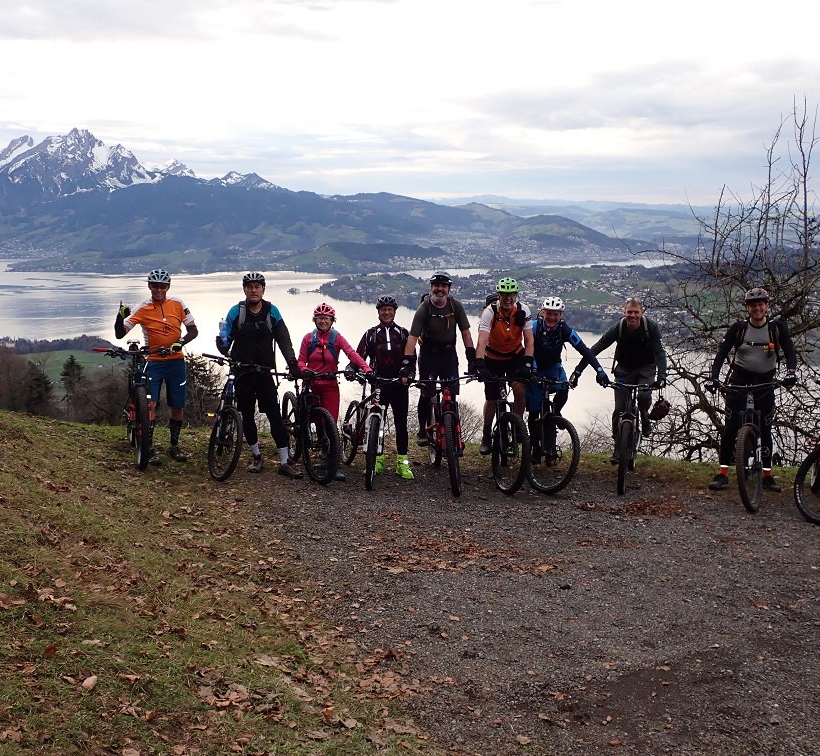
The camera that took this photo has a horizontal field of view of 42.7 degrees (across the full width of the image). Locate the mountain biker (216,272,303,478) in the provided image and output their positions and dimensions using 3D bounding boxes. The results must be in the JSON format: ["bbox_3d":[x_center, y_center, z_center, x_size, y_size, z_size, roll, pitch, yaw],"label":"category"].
[{"bbox_3d":[-1.401,-0.019,9.692,0.780,1.900,0.580,-2,10,-9],"label":"mountain biker"}]

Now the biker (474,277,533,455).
[{"bbox_3d":[0.870,-0.085,9.790,0.580,1.730,0.720,1,10,3],"label":"biker"}]

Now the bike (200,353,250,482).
[{"bbox_3d":[-1.793,0.331,9.936,0.680,1.070,1.780,-2,10,-12],"label":"bike"}]

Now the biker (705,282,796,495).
[{"bbox_3d":[3.061,0.113,9.397,0.820,1.830,0.580,3,10,17],"label":"biker"}]

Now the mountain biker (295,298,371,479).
[{"bbox_3d":[-0.707,0.128,9.812,0.680,1.660,0.580,-2,10,-12],"label":"mountain biker"}]

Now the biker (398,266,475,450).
[{"bbox_3d":[0.270,-0.123,9.743,0.720,1.720,0.720,0,10,-2],"label":"biker"}]

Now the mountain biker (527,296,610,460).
[{"bbox_3d":[1.470,0.039,9.832,0.780,1.630,0.700,1,10,3],"label":"mountain biker"}]

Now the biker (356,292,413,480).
[{"bbox_3d":[-0.230,0.074,10.011,0.600,1.740,0.450,0,10,0],"label":"biker"}]

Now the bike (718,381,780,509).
[{"bbox_3d":[3.120,0.519,9.378,0.760,1.080,1.850,4,10,20],"label":"bike"}]

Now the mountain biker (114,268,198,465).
[{"bbox_3d":[-2.386,-0.104,9.867,0.770,1.830,0.550,-2,10,-12],"label":"mountain biker"}]

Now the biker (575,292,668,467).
[{"bbox_3d":[1.970,0.040,9.772,0.850,1.610,0.700,2,10,14],"label":"biker"}]

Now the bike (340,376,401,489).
[{"bbox_3d":[-0.495,0.435,9.952,0.660,1.050,1.720,-3,10,-15],"label":"bike"}]

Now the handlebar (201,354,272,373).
[{"bbox_3d":[-1.563,-0.140,9.500,0.680,0.110,0.200,9,5,-28],"label":"handlebar"}]

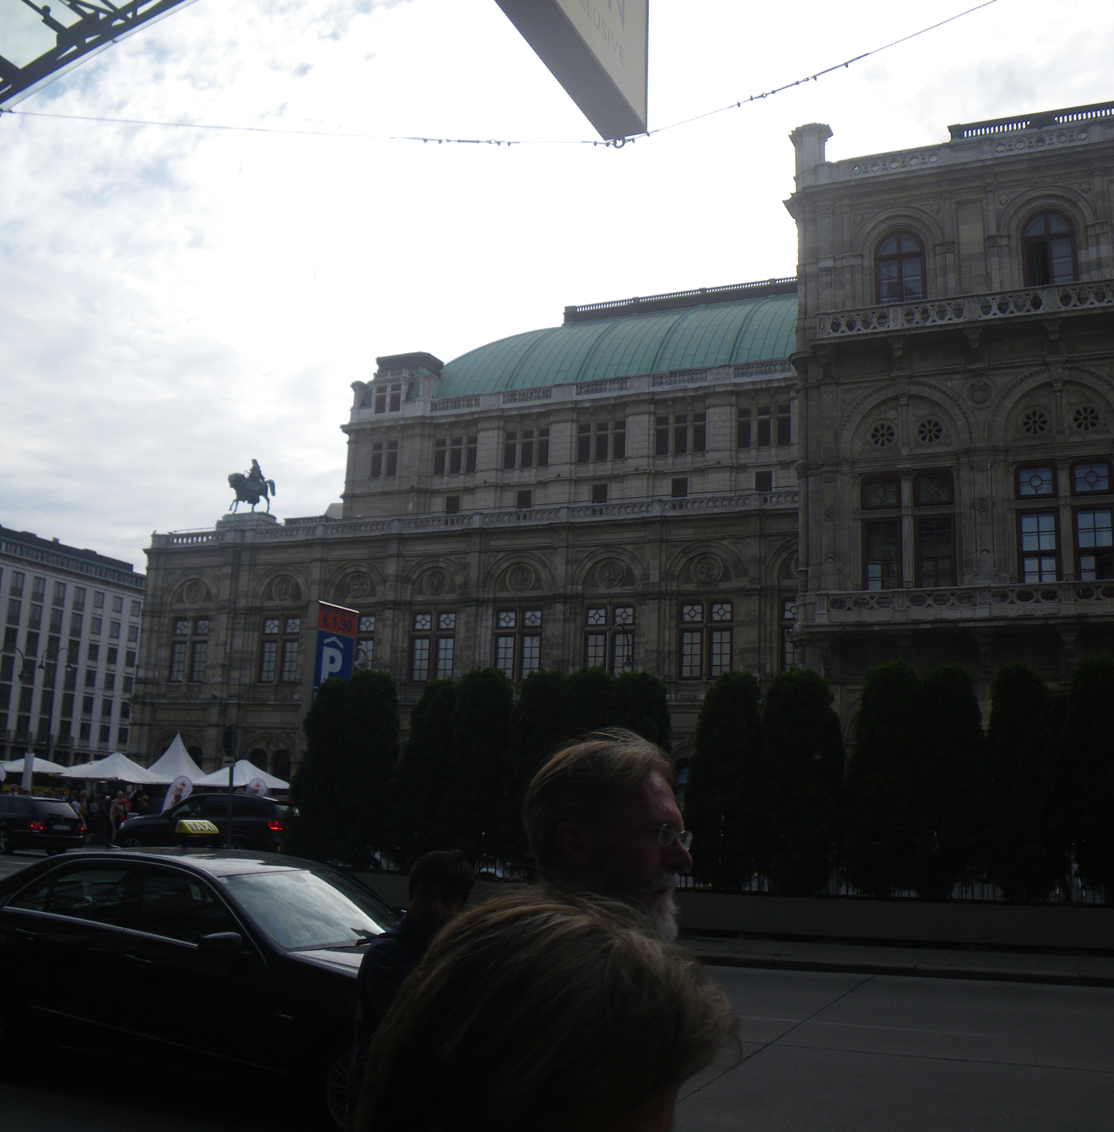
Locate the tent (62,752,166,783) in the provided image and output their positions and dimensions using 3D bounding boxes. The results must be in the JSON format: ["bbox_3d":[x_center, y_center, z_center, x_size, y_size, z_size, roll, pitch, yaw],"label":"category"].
[{"bbox_3d":[-16.940,8.787,46.665,3.150,3.300,3.150,2,-12,0],"label":"tent"}]

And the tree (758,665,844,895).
[{"bbox_3d":[3.371,2.935,16.820,1.130,3.110,1.130,-3,-13,22],"label":"tree"}]

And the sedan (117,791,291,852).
[{"bbox_3d":[-9.399,7.031,32.784,4.850,1.750,1.930,-1,-12,12],"label":"sedan"}]

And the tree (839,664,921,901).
[{"bbox_3d":[4.701,3.059,17.637,1.150,3.390,1.150,-3,-12,23],"label":"tree"}]

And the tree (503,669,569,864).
[{"bbox_3d":[-0.309,3.056,18.285,1.090,3.030,1.090,2,-12,0],"label":"tree"}]

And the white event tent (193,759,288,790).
[{"bbox_3d":[-11.975,8.907,46.181,3.100,3.150,3.100,2,-12,0],"label":"white event tent"}]

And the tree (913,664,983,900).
[{"bbox_3d":[5.580,3.074,17.429,1.050,3.320,1.050,-3,-12,23],"label":"tree"}]

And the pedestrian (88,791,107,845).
[{"bbox_3d":[-14.473,7.934,38.228,0.550,1.700,0.400,4,-12,-10],"label":"pedestrian"}]

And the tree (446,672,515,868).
[{"bbox_3d":[-1.242,3.299,19.627,1.100,3.290,1.100,2,-11,0],"label":"tree"}]

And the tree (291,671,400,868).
[{"bbox_3d":[-3.584,3.477,20.732,1.850,3.340,1.350,-3,-12,23],"label":"tree"}]

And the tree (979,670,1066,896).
[{"bbox_3d":[6.564,3.054,17.229,1.150,3.310,1.150,-3,-12,23],"label":"tree"}]

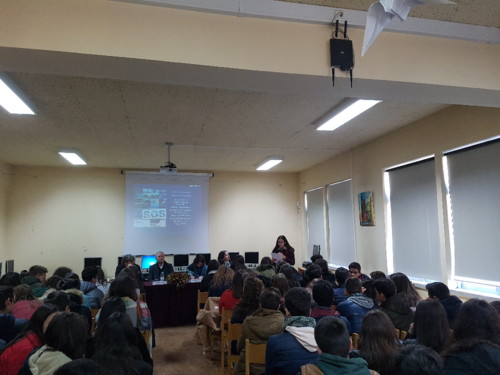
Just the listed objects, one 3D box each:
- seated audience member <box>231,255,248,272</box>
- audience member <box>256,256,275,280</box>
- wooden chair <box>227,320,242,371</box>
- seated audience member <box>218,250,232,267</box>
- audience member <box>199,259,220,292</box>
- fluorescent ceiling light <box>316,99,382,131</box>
[{"bbox_3d":[-0.202,1.839,6.716,0.450,1.245,0.680,2,-7,-20],"label":"seated audience member"},{"bbox_3d":[0.264,1.826,6.565,0.460,1.224,0.700,1,-7,-12],"label":"audience member"},{"bbox_3d":[-0.065,1.780,4.061,0.410,0.800,0.480,1,-7,-12],"label":"wooden chair"},{"bbox_3d":[-0.401,1.907,7.426,0.660,1.281,0.460,-6,-8,37],"label":"seated audience member"},{"bbox_3d":[-0.564,1.707,5.673,0.460,1.272,0.700,1,-7,-12],"label":"audience member"},{"bbox_3d":[1.247,-0.953,4.905,0.270,0.080,1.310,1,-7,-12],"label":"fluorescent ceiling light"}]

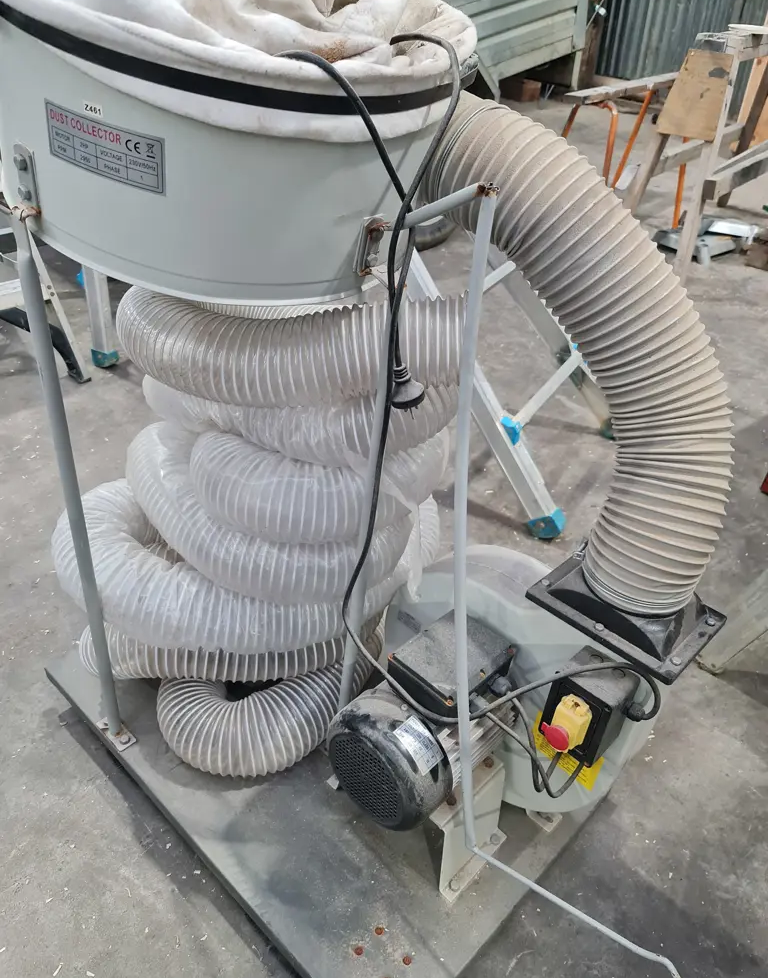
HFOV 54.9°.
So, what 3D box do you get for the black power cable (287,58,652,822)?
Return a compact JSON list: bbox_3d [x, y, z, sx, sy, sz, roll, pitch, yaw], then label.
[{"bbox_3d":[0.103,0.013,0.820,0.465,0.866,0.297,29,39,33],"label":"black power cable"}]

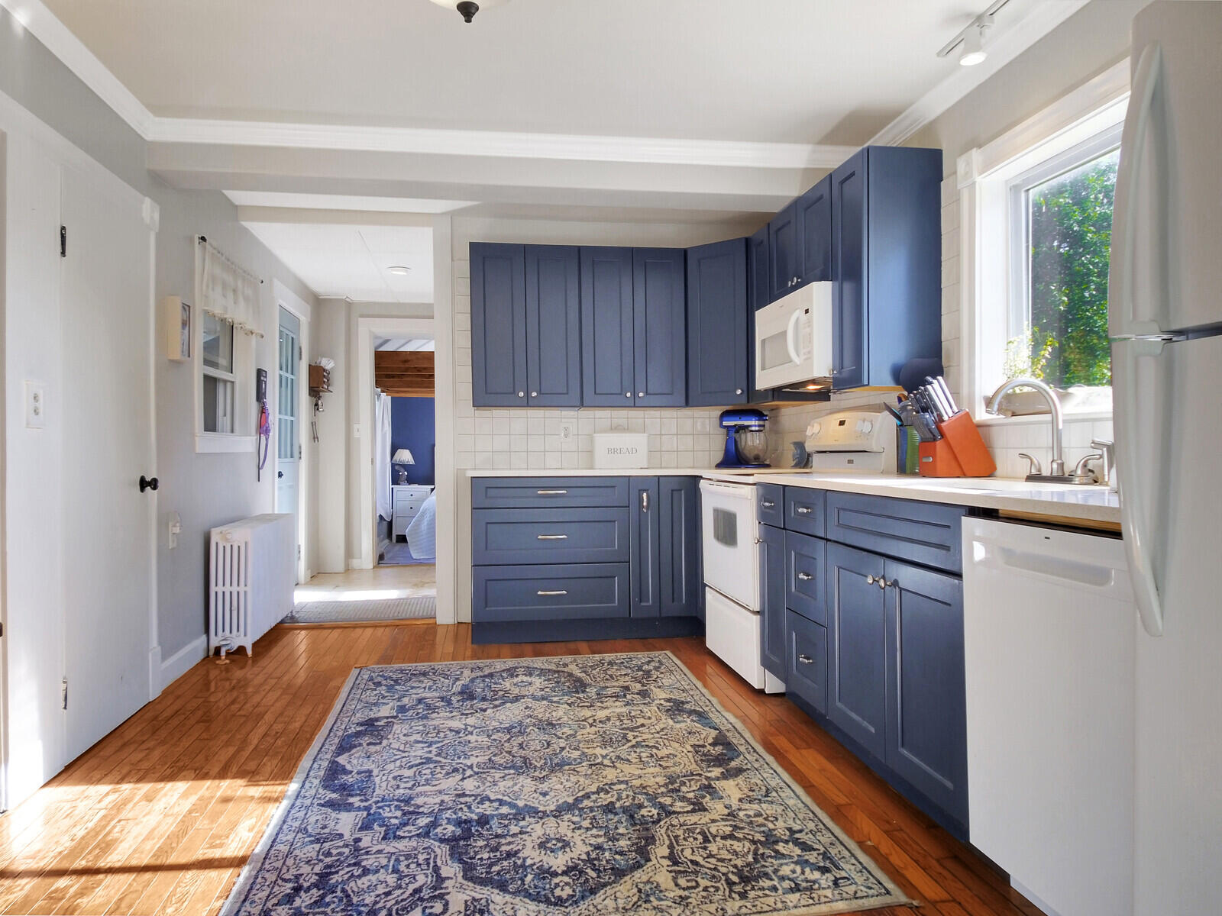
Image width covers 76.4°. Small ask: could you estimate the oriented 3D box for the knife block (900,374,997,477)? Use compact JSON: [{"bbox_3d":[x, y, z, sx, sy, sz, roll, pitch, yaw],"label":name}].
[{"bbox_3d":[1.190,-0.102,2.764,0.320,0.340,0.120,0,1,-9],"label":"knife block"}]

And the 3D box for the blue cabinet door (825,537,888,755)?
[{"bbox_3d":[0.792,0.593,2.487,0.028,0.600,0.384,-1,1,-10],"label":"blue cabinet door"}]

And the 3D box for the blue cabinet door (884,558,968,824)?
[{"bbox_3d":[0.858,0.601,2.109,0.028,0.611,0.382,-1,1,-10],"label":"blue cabinet door"}]

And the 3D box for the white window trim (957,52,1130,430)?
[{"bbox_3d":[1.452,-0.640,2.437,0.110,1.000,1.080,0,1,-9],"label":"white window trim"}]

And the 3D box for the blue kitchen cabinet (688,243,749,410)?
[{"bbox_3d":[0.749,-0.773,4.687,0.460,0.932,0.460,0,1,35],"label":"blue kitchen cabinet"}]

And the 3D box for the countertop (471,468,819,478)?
[{"bbox_3d":[0.131,0.076,4.475,1.889,0.037,0.826,-1,1,-10],"label":"countertop"}]

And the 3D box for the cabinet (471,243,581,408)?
[{"bbox_3d":[-0.506,-0.760,4.611,0.626,0.932,0.321,-1,1,-10],"label":"cabinet"}]

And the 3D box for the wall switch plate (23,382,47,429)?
[{"bbox_3d":[-1.770,-0.155,2.390,0.012,0.137,0.095,0,1,-9],"label":"wall switch plate"}]

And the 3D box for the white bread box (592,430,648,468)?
[{"bbox_3d":[0.045,-0.060,4.661,0.329,0.237,0.190,0,1,-9],"label":"white bread box"}]

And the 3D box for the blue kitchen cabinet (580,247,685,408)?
[{"bbox_3d":[0.113,-0.767,4.715,0.631,0.932,0.321,-1,1,-10],"label":"blue kitchen cabinet"}]

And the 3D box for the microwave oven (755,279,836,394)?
[{"bbox_3d":[1.009,-0.554,3.713,0.420,0.406,0.750,0,1,-9],"label":"microwave oven"}]

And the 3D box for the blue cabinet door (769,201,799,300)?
[{"bbox_3d":[0.875,-1.017,3.897,0.028,0.418,0.359,-1,1,-10],"label":"blue cabinet door"}]

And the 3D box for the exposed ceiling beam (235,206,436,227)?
[{"bbox_3d":[-1.603,-1.405,4.582,1.110,0.090,0.120,0,1,-9],"label":"exposed ceiling beam"}]

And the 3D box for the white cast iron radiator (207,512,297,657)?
[{"bbox_3d":[-1.972,0.674,4.327,0.193,0.636,0.900,0,1,-9],"label":"white cast iron radiator"}]

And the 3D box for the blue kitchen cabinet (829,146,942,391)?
[{"bbox_3d":[1.133,-0.752,3.210,0.313,0.932,0.316,-1,1,-10],"label":"blue kitchen cabinet"}]

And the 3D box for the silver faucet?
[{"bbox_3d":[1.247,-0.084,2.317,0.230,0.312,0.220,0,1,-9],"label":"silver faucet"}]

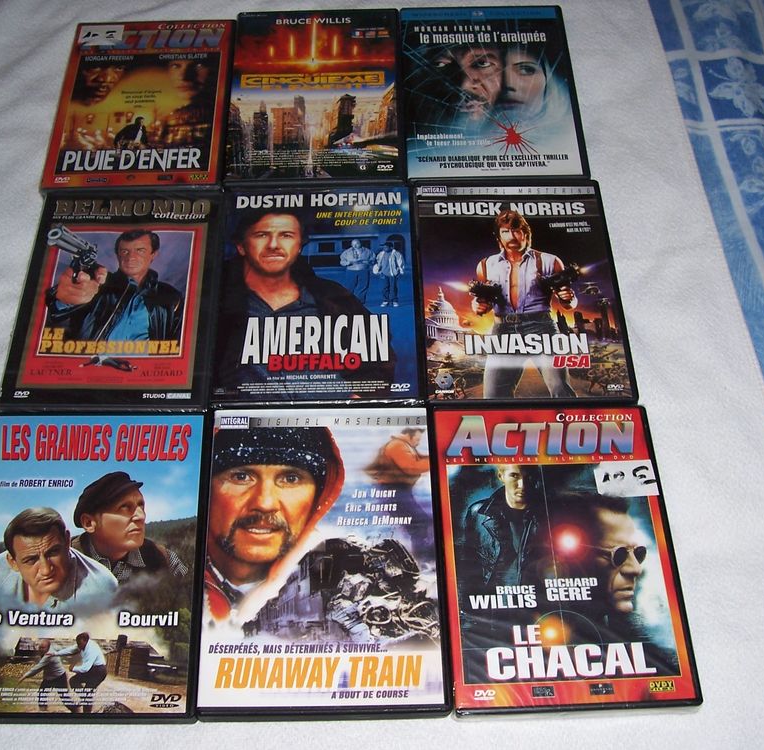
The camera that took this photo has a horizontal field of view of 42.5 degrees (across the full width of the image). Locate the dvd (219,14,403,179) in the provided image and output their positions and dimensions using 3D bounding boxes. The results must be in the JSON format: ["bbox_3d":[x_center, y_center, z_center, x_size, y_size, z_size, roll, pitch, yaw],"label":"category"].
[{"bbox_3d":[-0.052,-0.224,0.792,0.136,0.015,0.190,-1,58,-1],"label":"dvd"}]

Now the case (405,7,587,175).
[{"bbox_3d":[0.086,-0.226,0.794,0.136,0.015,0.190,-1,58,-1],"label":"case"}]

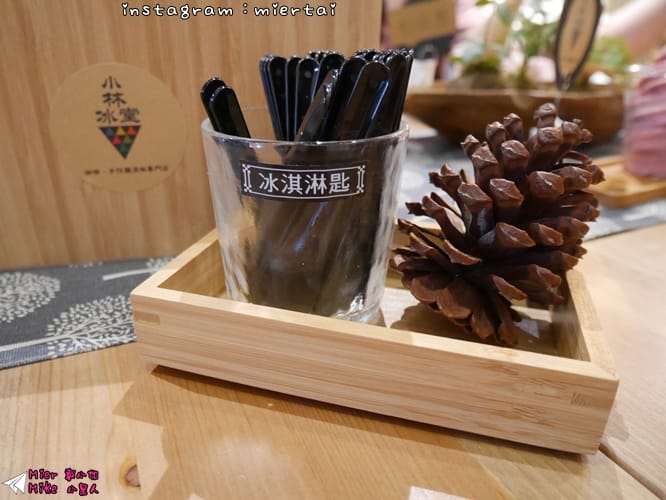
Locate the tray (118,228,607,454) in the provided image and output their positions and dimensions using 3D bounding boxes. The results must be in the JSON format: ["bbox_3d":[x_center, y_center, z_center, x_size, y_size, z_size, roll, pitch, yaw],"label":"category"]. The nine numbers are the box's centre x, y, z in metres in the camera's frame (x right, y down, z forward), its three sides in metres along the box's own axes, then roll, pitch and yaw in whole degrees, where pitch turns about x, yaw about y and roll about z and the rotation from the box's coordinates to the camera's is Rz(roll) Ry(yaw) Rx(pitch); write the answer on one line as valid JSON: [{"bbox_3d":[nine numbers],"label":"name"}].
[{"bbox_3d":[0.020,0.021,0.240,0.183,0.033,0.117,7,26,15],"label":"tray"}]

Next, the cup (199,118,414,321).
[{"bbox_3d":[-0.013,-0.017,0.245,0.091,0.089,0.091,0,25,0],"label":"cup"}]

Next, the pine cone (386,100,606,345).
[{"bbox_3d":[0.066,-0.008,0.211,0.077,0.099,0.077,18,22,9],"label":"pine cone"}]

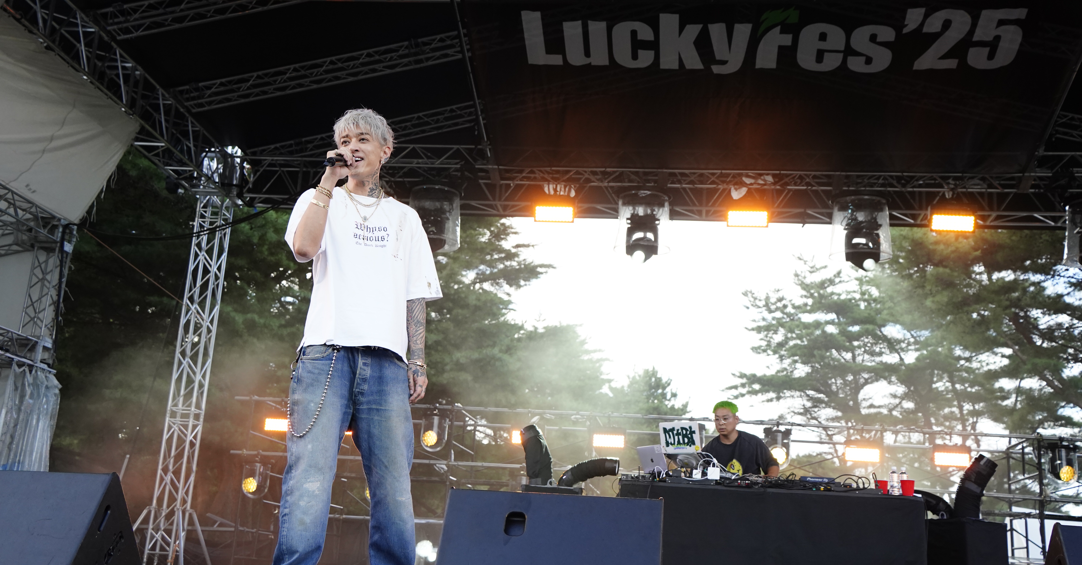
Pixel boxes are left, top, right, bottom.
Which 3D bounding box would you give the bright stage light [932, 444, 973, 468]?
[{"bbox_3d":[5.649,2.381,16.100,0.530,0.290,0.220,2,-15,6],"label":"bright stage light"}]

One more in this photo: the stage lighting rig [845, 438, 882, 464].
[{"bbox_3d":[4.473,2.352,16.300,0.510,0.310,0.220,2,-15,6],"label":"stage lighting rig"}]

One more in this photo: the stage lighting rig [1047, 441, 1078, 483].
[{"bbox_3d":[7.042,2.428,15.800,0.380,0.540,0.380,3,-15,3],"label":"stage lighting rig"}]

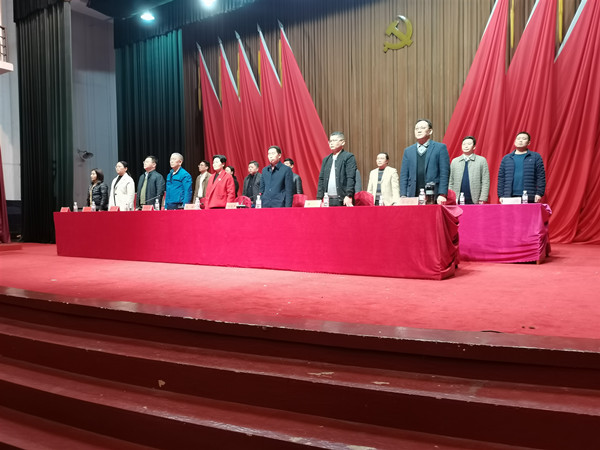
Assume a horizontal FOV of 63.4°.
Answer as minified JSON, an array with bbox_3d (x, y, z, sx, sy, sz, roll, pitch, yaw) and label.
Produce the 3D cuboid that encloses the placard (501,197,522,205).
[{"bbox_3d":[2.752,-0.315,6.315,0.250,0.090,0.070,0,2,31],"label":"placard"}]

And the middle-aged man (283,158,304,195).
[{"bbox_3d":[-0.144,-0.402,9.019,0.480,1.670,0.310,0,2,31],"label":"middle-aged man"}]

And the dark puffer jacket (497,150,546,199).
[{"bbox_3d":[3.174,-0.731,6.953,0.660,0.700,0.340,0,2,31],"label":"dark puffer jacket"}]

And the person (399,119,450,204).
[{"bbox_3d":[1.532,-0.387,5.924,0.530,1.810,0.330,0,2,31],"label":"person"}]

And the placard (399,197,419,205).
[{"bbox_3d":[1.168,-0.245,5.154,0.210,0.090,0.085,0,2,32],"label":"placard"}]

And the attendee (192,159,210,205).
[{"bbox_3d":[-1.951,-0.436,10.065,0.490,1.777,0.310,0,2,32],"label":"attendee"}]

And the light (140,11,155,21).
[{"bbox_3d":[-3.694,-5.075,11.757,0.280,0.220,0.260,0,2,31],"label":"light"}]

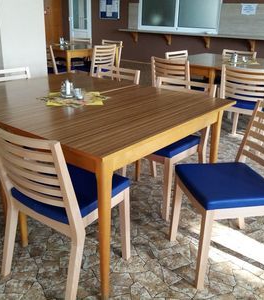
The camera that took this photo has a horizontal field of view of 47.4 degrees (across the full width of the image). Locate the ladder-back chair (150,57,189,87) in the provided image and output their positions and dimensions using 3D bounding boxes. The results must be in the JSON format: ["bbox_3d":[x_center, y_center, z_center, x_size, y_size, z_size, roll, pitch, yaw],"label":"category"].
[{"bbox_3d":[0.533,-0.660,3.587,0.465,0.840,0.530,20,29,37],"label":"ladder-back chair"}]

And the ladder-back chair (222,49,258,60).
[{"bbox_3d":[1.451,-0.984,4.382,0.465,0.840,0.505,16,28,32],"label":"ladder-back chair"}]

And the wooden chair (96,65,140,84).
[{"bbox_3d":[-0.243,-0.283,2.705,0.465,0.840,0.505,16,28,33],"label":"wooden chair"}]

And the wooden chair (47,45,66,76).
[{"bbox_3d":[-1.385,-1.382,5.221,0.465,0.840,0.530,19,29,36],"label":"wooden chair"}]

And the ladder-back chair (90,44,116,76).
[{"bbox_3d":[-0.574,-1.397,5.275,0.465,0.840,0.530,-21,31,-41],"label":"ladder-back chair"}]

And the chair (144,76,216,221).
[{"bbox_3d":[0.246,-0.036,2.137,0.465,0.840,0.505,18,29,35],"label":"chair"}]

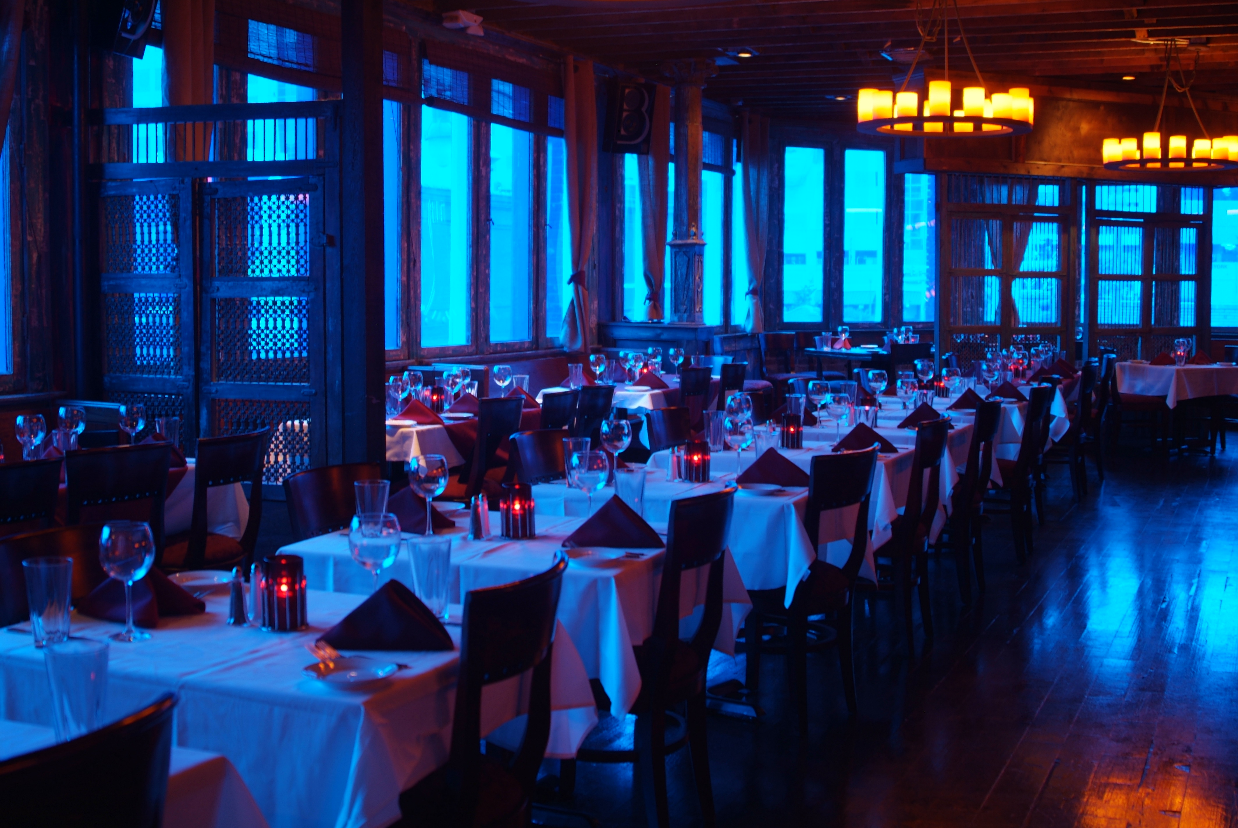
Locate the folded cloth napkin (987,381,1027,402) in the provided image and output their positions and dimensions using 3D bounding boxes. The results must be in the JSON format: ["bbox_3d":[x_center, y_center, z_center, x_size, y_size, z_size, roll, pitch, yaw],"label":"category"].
[{"bbox_3d":[2.261,-0.141,8.420,0.240,0.120,0.190,2,5,25],"label":"folded cloth napkin"}]

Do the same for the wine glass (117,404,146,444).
[{"bbox_3d":[-1.639,0.074,4.870,0.094,0.205,0.094,1,5,0],"label":"wine glass"}]

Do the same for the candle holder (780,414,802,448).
[{"bbox_3d":[0.669,0.069,5.601,0.090,0.125,0.090,1,5,0],"label":"candle holder"}]

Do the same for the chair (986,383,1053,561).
[{"bbox_3d":[1.934,0.292,7.506,0.520,0.870,0.430,2,5,25],"label":"chair"}]

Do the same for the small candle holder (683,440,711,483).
[{"bbox_3d":[0.269,0.161,4.985,0.093,0.132,0.093,1,5,3],"label":"small candle holder"}]

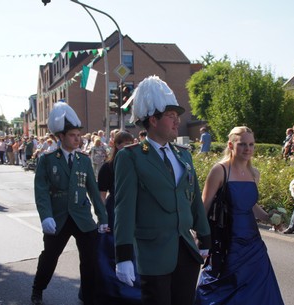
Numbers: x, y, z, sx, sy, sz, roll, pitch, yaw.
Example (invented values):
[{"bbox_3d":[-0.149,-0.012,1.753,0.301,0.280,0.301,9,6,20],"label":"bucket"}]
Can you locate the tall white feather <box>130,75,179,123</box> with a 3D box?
[{"bbox_3d":[0.047,-0.338,3.350,0.300,0.280,0.240,0,3,32],"label":"tall white feather"}]

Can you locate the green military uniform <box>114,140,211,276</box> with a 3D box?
[{"bbox_3d":[0.097,0.344,3.350,0.570,0.830,0.360,-3,3,-33],"label":"green military uniform"}]

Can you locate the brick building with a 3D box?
[{"bbox_3d":[-4.403,-6.150,60.904,13.000,11.200,27.000,-2,2,-16],"label":"brick building"}]

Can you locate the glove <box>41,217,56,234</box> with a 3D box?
[{"bbox_3d":[-0.934,0.692,5.080,0.110,0.165,0.120,-3,2,-27],"label":"glove"}]

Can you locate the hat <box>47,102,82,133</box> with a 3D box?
[{"bbox_3d":[-0.796,-0.338,5.170,0.270,0.325,0.310,-3,3,-30],"label":"hat"}]

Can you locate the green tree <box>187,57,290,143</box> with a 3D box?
[{"bbox_3d":[4.953,-2.382,29.000,5.300,5.500,4.600,-2,2,0],"label":"green tree"}]

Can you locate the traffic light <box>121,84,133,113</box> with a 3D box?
[{"bbox_3d":[-0.619,-1.698,17.000,0.330,0.930,0.360,-3,3,-30],"label":"traffic light"}]

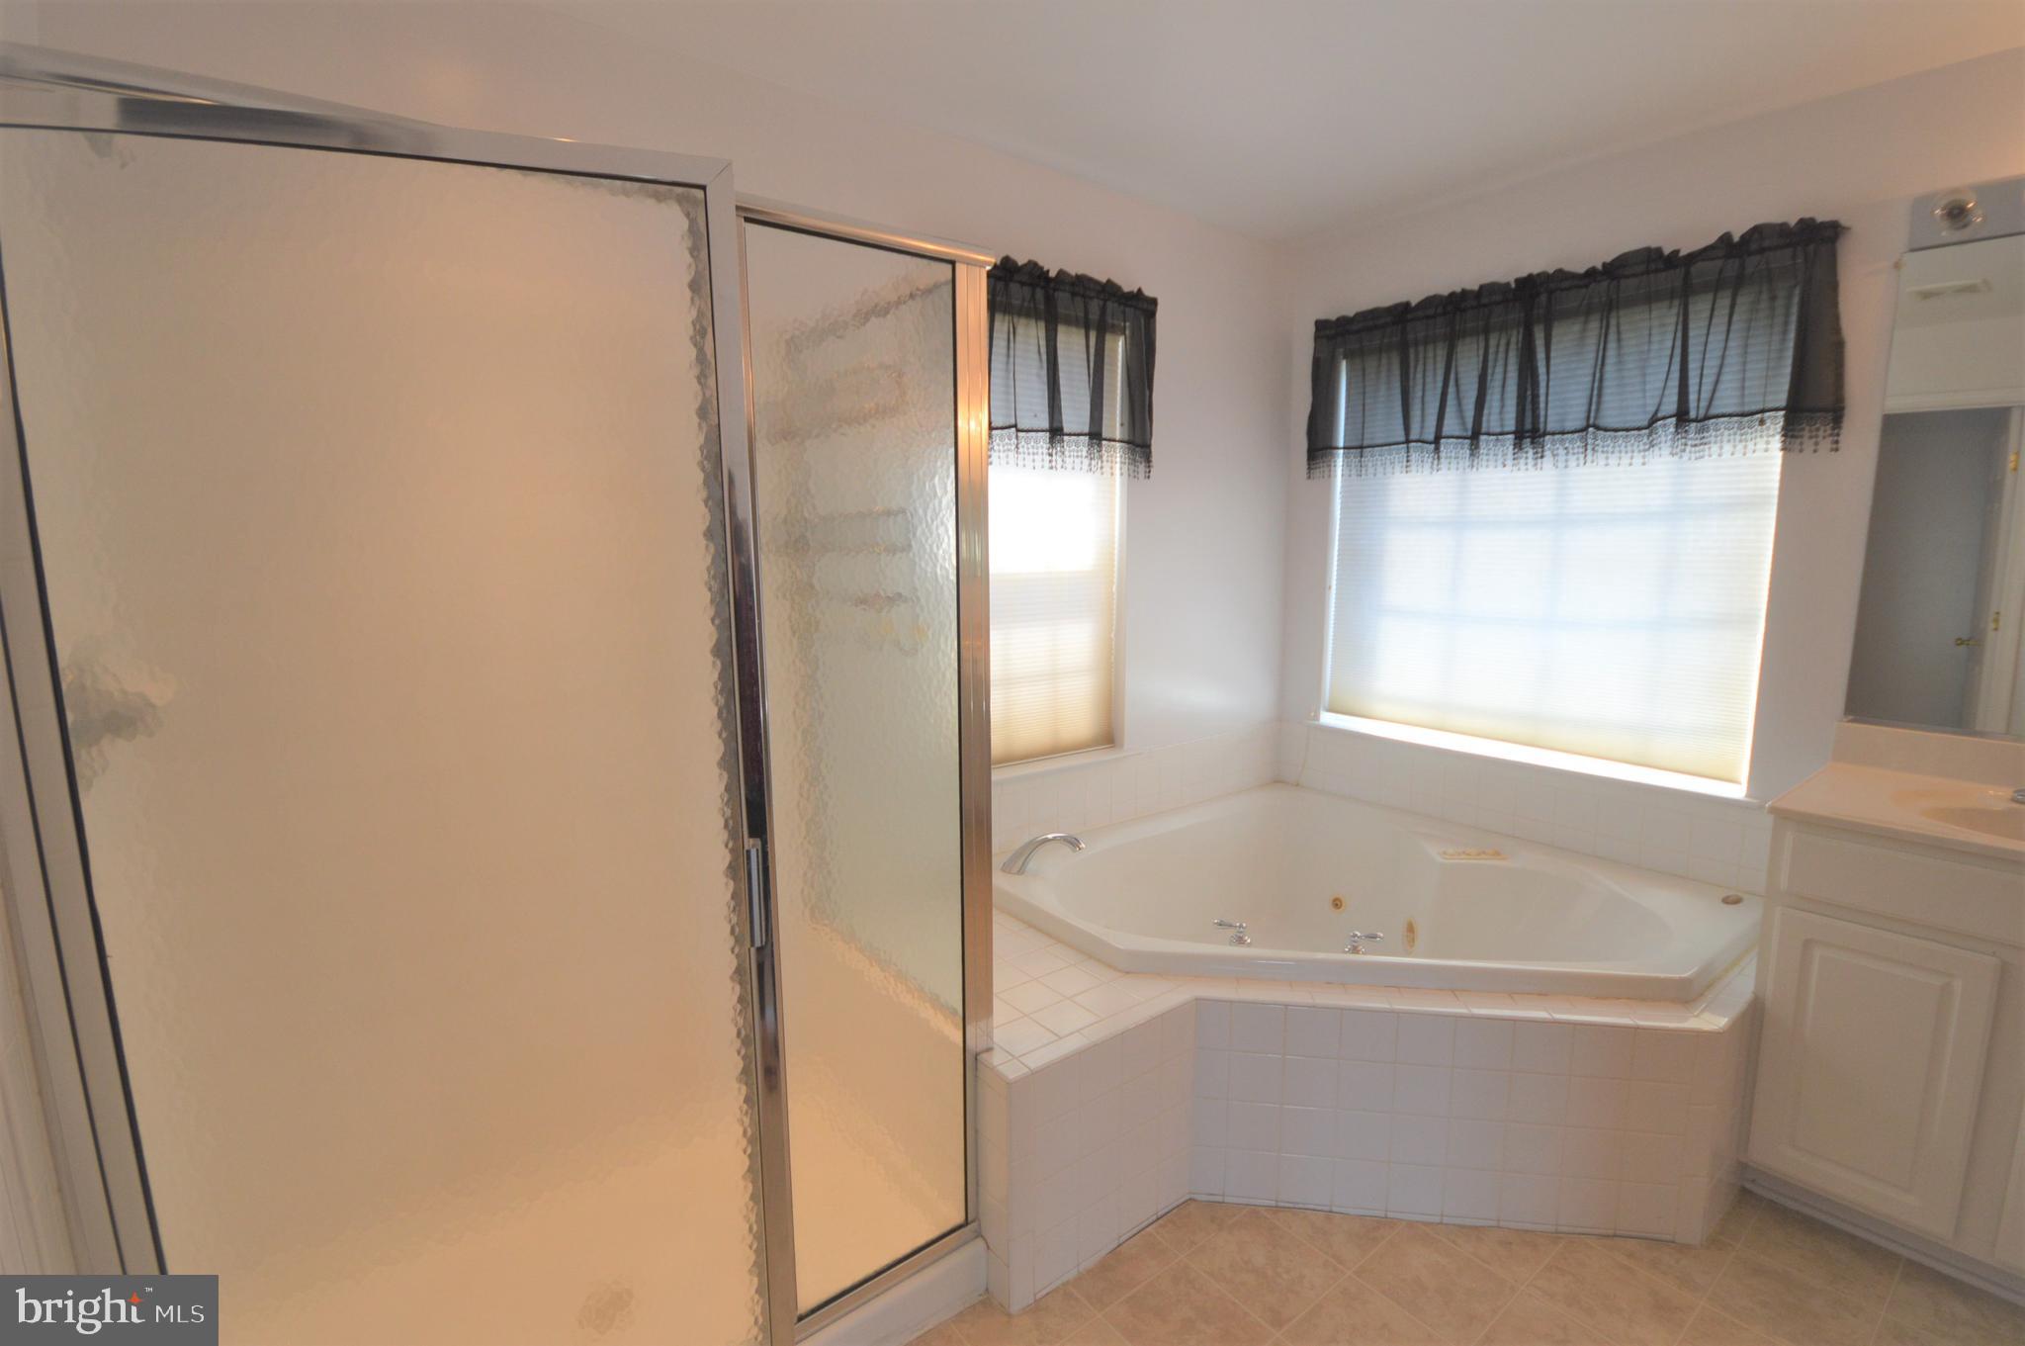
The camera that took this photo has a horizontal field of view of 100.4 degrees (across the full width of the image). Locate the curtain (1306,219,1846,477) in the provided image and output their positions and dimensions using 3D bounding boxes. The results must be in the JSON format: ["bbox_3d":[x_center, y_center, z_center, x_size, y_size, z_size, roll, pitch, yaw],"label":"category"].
[{"bbox_3d":[1.453,-0.842,2.428,0.081,0.538,1.371,-6,10,-36],"label":"curtain"}]

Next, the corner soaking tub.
[{"bbox_3d":[0.870,0.794,2.290,1.462,0.467,1.462,-6,10,-36],"label":"corner soaking tub"}]

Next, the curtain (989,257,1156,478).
[{"bbox_3d":[0.092,-0.834,2.368,0.863,0.548,0.081,-6,10,-36],"label":"curtain"}]

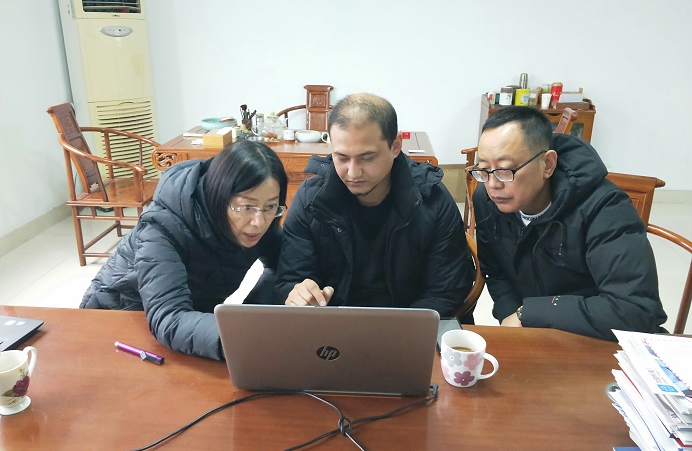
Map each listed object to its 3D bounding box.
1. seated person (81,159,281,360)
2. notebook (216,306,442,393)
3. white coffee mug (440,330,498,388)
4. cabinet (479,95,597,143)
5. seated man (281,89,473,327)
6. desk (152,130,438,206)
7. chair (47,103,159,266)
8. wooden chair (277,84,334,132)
[{"bbox_3d":[-0.400,0.322,1.406,0.560,1.150,0.740,-10,23,-25],"label":"seated person"},{"bbox_3d":[-0.025,0.177,0.976,0.363,0.218,0.305,1,21,2],"label":"notebook"},{"bbox_3d":[0.231,0.256,0.946,0.102,0.090,0.083,0,21,0],"label":"white coffee mug"},{"bbox_3d":[1.520,-0.572,4.126,0.830,0.900,0.380,2,21,4],"label":"cabinet"},{"bbox_3d":[0.075,0.255,1.455,0.580,1.250,0.740,2,21,6],"label":"seated man"},{"bbox_3d":[-0.240,-0.196,3.317,1.620,0.770,0.760,2,21,5],"label":"desk"},{"bbox_3d":[-1.500,-0.301,3.298,0.610,0.980,0.600,1,21,2],"label":"chair"},{"bbox_3d":[-0.220,-0.521,3.835,0.610,1.010,0.580,2,21,4],"label":"wooden chair"}]

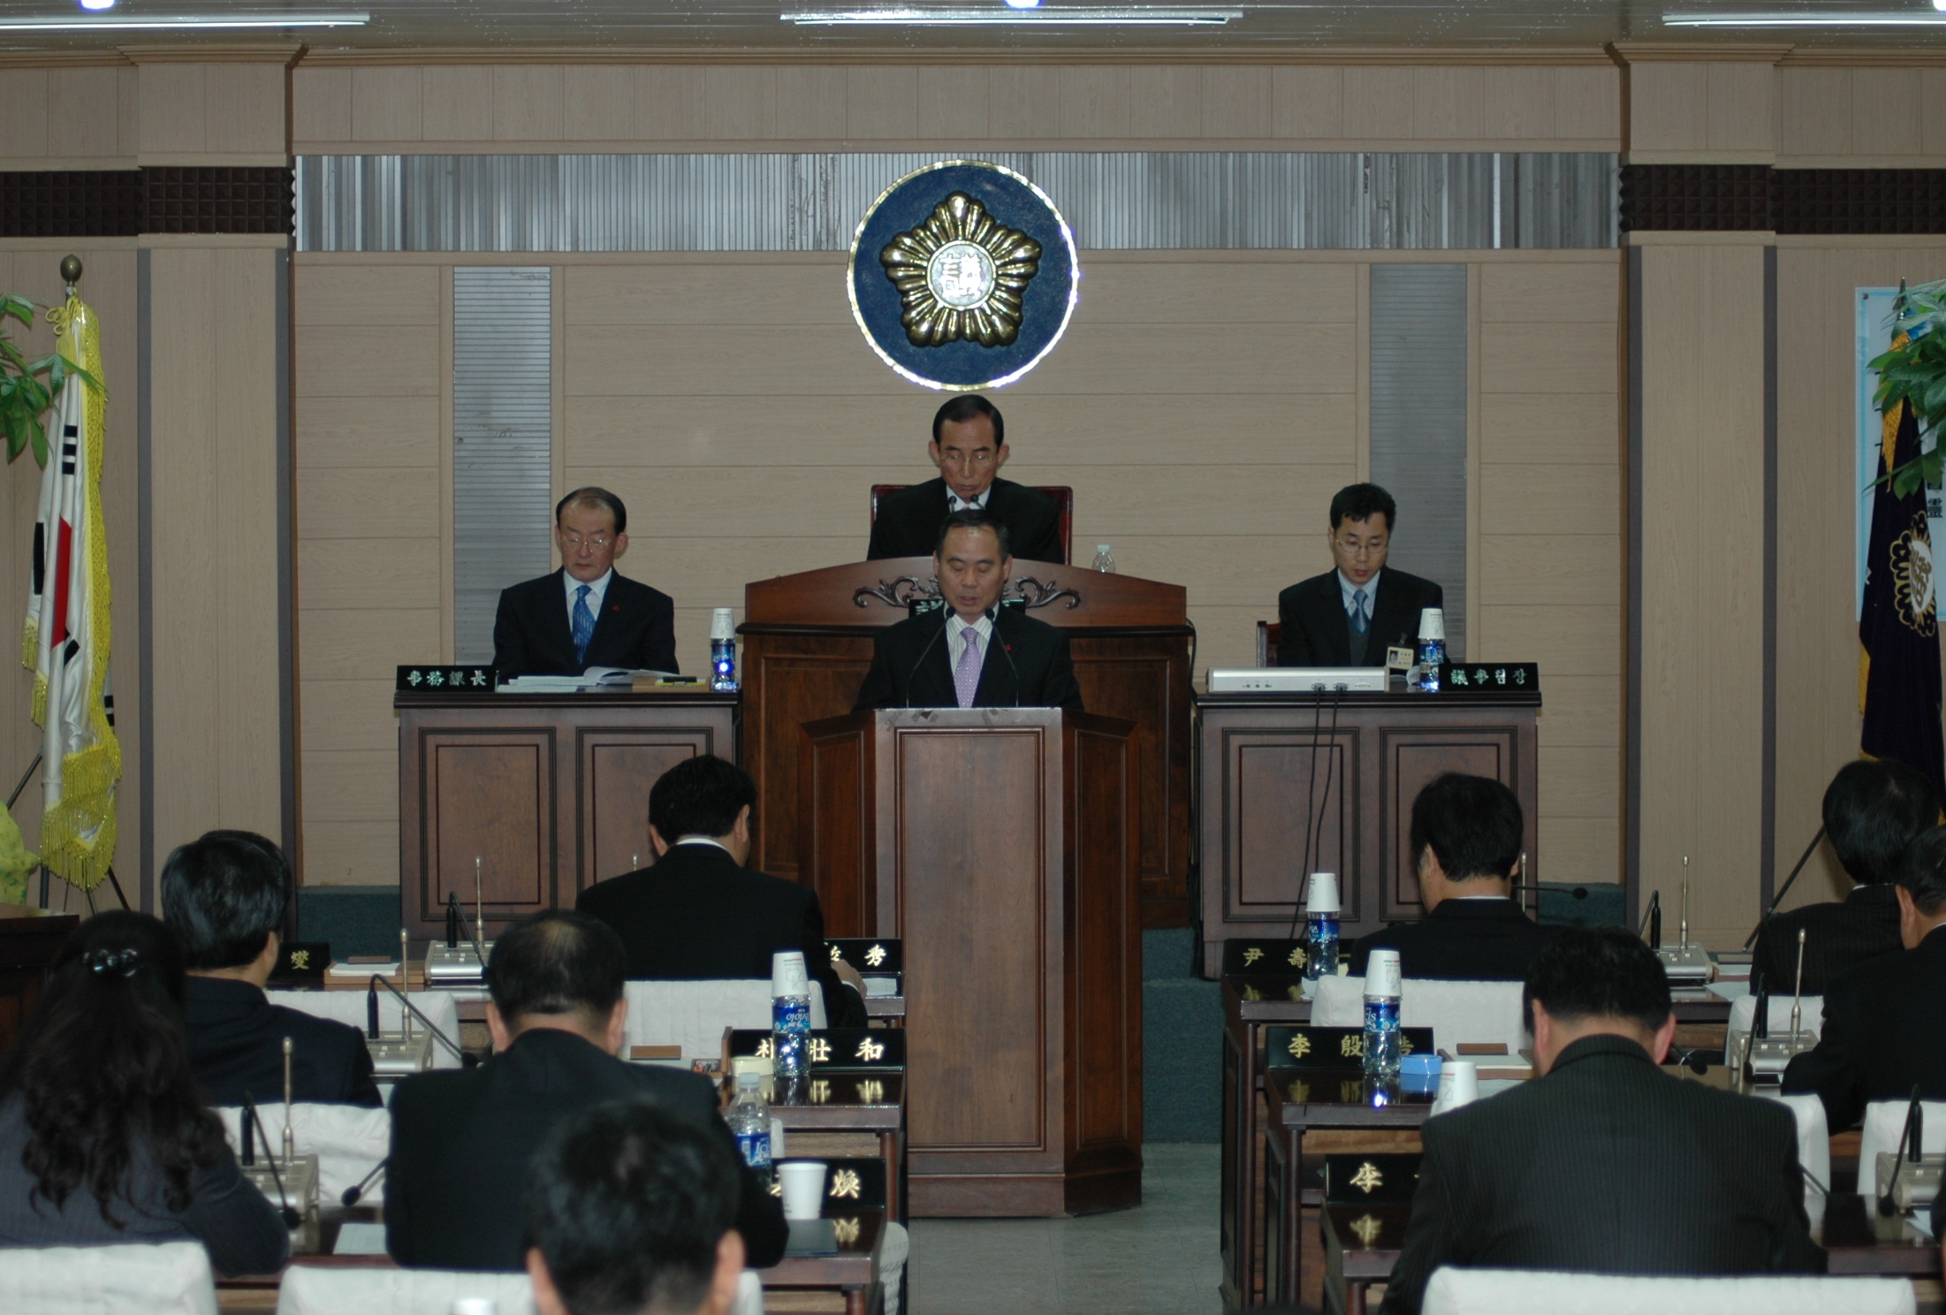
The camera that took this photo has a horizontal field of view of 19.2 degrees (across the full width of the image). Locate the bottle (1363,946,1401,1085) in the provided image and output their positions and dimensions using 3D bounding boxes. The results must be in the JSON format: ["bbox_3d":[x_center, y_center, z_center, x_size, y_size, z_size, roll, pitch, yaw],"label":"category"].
[{"bbox_3d":[0.722,0.625,10.147,0.067,0.222,0.067,0,3,0],"label":"bottle"}]

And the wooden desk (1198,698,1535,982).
[{"bbox_3d":[1.023,0.454,15.225,0.890,0.740,0.600,0,2,0],"label":"wooden desk"}]

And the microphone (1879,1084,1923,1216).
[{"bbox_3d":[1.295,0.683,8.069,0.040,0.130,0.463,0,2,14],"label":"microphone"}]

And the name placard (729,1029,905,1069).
[{"bbox_3d":[-0.268,0.677,10.060,0.302,0.072,0.060,0,2,0],"label":"name placard"}]

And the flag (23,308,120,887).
[{"bbox_3d":[-2.488,-0.188,15.900,0.280,1.650,0.240,0,2,0],"label":"flag"}]

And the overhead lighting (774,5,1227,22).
[{"bbox_3d":[0.104,-1.738,15.716,1.265,0.048,0.130,0,3,0],"label":"overhead lighting"}]

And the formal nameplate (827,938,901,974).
[{"bbox_3d":[-0.297,0.617,11.961,0.295,0.071,0.055,0,3,0],"label":"formal nameplate"}]

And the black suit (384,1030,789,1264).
[{"bbox_3d":[-0.513,0.797,7.720,0.545,0.620,0.450,0,2,0],"label":"black suit"}]

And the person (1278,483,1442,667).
[{"bbox_3d":[1.063,0.163,15.583,0.500,1.260,0.750,0,3,0],"label":"person"}]

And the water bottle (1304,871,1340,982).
[{"bbox_3d":[0.712,0.548,11.700,0.069,0.215,0.069,0,2,0],"label":"water bottle"}]

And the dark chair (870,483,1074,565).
[{"bbox_3d":[0.000,0.100,15.900,0.575,1.150,0.620,0,2,0],"label":"dark chair"}]

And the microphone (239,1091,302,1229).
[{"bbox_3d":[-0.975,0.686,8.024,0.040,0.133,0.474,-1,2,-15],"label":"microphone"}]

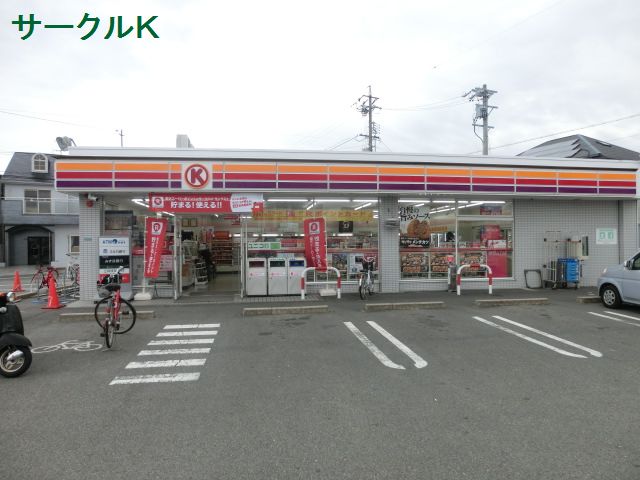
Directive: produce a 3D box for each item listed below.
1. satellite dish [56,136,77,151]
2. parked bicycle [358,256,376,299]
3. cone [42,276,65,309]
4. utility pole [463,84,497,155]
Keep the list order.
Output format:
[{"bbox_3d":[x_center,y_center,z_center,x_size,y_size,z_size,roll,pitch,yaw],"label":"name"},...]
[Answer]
[{"bbox_3d":[-6.860,-2.610,12.000,0.440,0.400,0.420,0,0,-32],"label":"satellite dish"},{"bbox_3d":[1.200,0.955,11.390,0.500,1.050,1.650,0,0,17],"label":"parked bicycle"},{"bbox_3d":[-6.150,1.215,10.250,0.380,0.700,0.380,0,0,-8],"label":"cone"},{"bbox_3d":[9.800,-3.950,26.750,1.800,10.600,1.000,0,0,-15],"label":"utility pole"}]

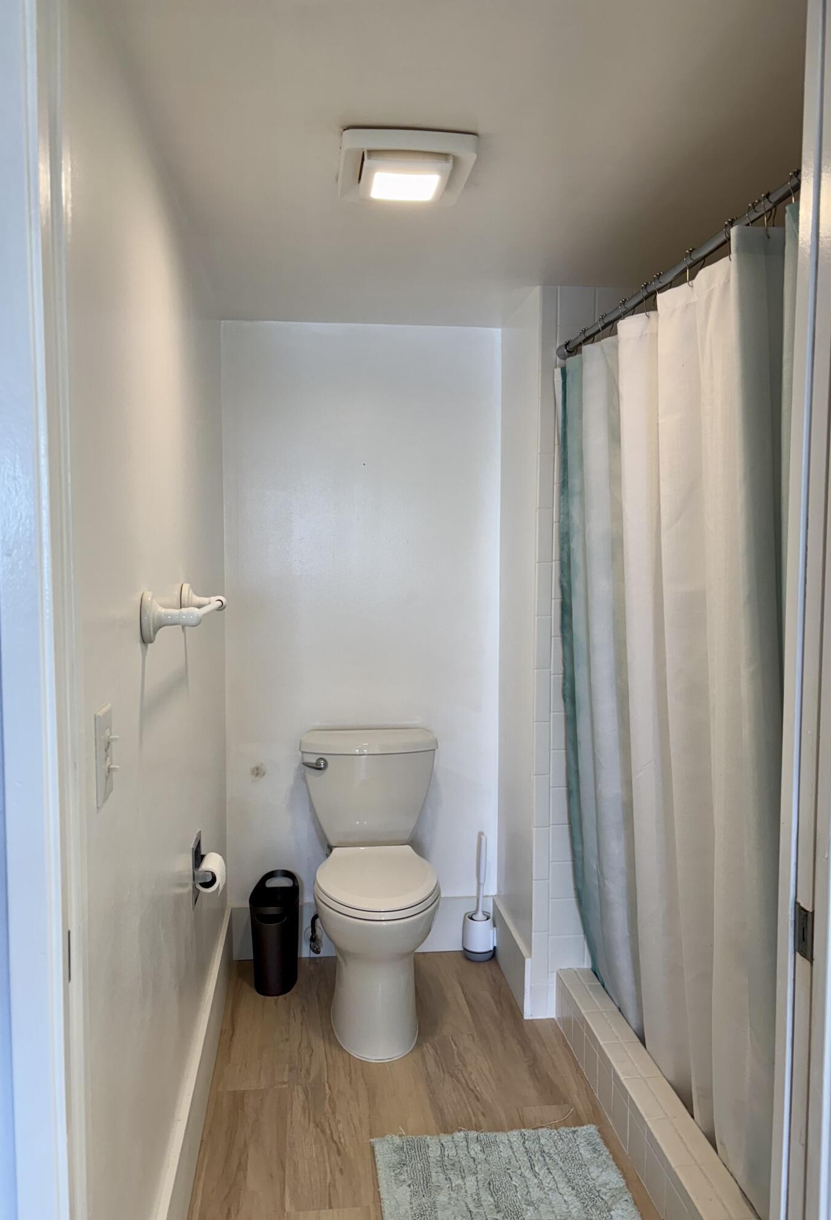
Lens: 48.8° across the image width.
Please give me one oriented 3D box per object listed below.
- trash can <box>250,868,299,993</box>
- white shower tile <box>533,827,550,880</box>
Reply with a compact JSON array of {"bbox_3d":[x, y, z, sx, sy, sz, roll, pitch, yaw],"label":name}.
[{"bbox_3d":[-0.444,1.034,2.920,0.140,0.302,0.275,0,4,-3],"label":"trash can"},{"bbox_3d":[0.365,0.708,2.668,0.052,0.152,0.010,0,4,-7],"label":"white shower tile"}]

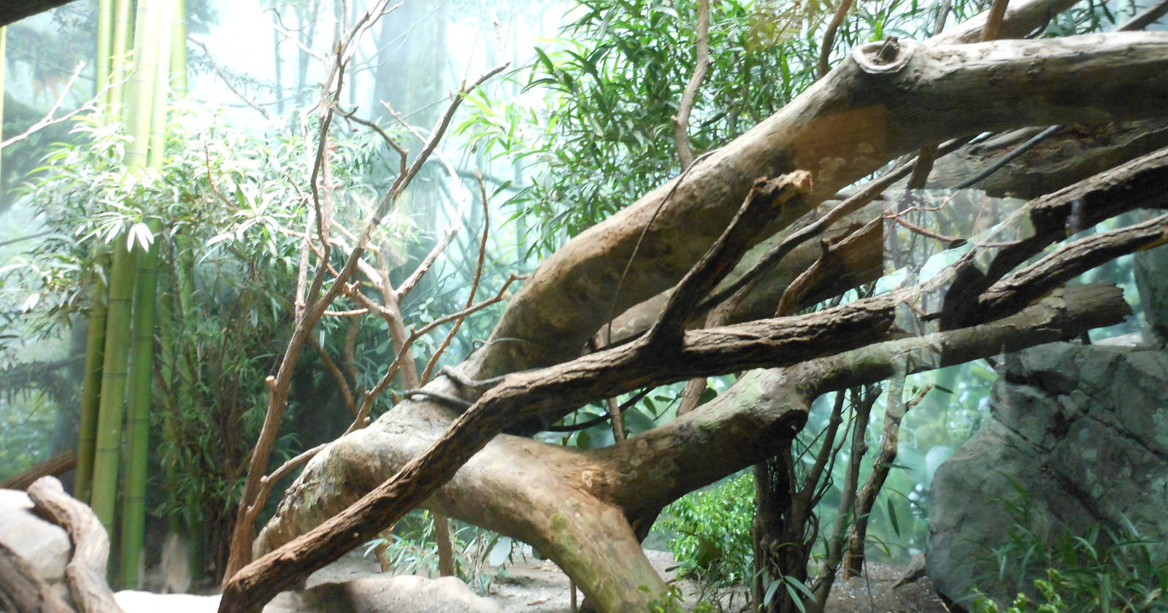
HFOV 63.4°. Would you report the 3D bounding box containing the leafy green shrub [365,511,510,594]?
[{"bbox_3d":[-0.735,1.245,4.800,0.740,0.430,0.520,1,-5,0],"label":"leafy green shrub"}]

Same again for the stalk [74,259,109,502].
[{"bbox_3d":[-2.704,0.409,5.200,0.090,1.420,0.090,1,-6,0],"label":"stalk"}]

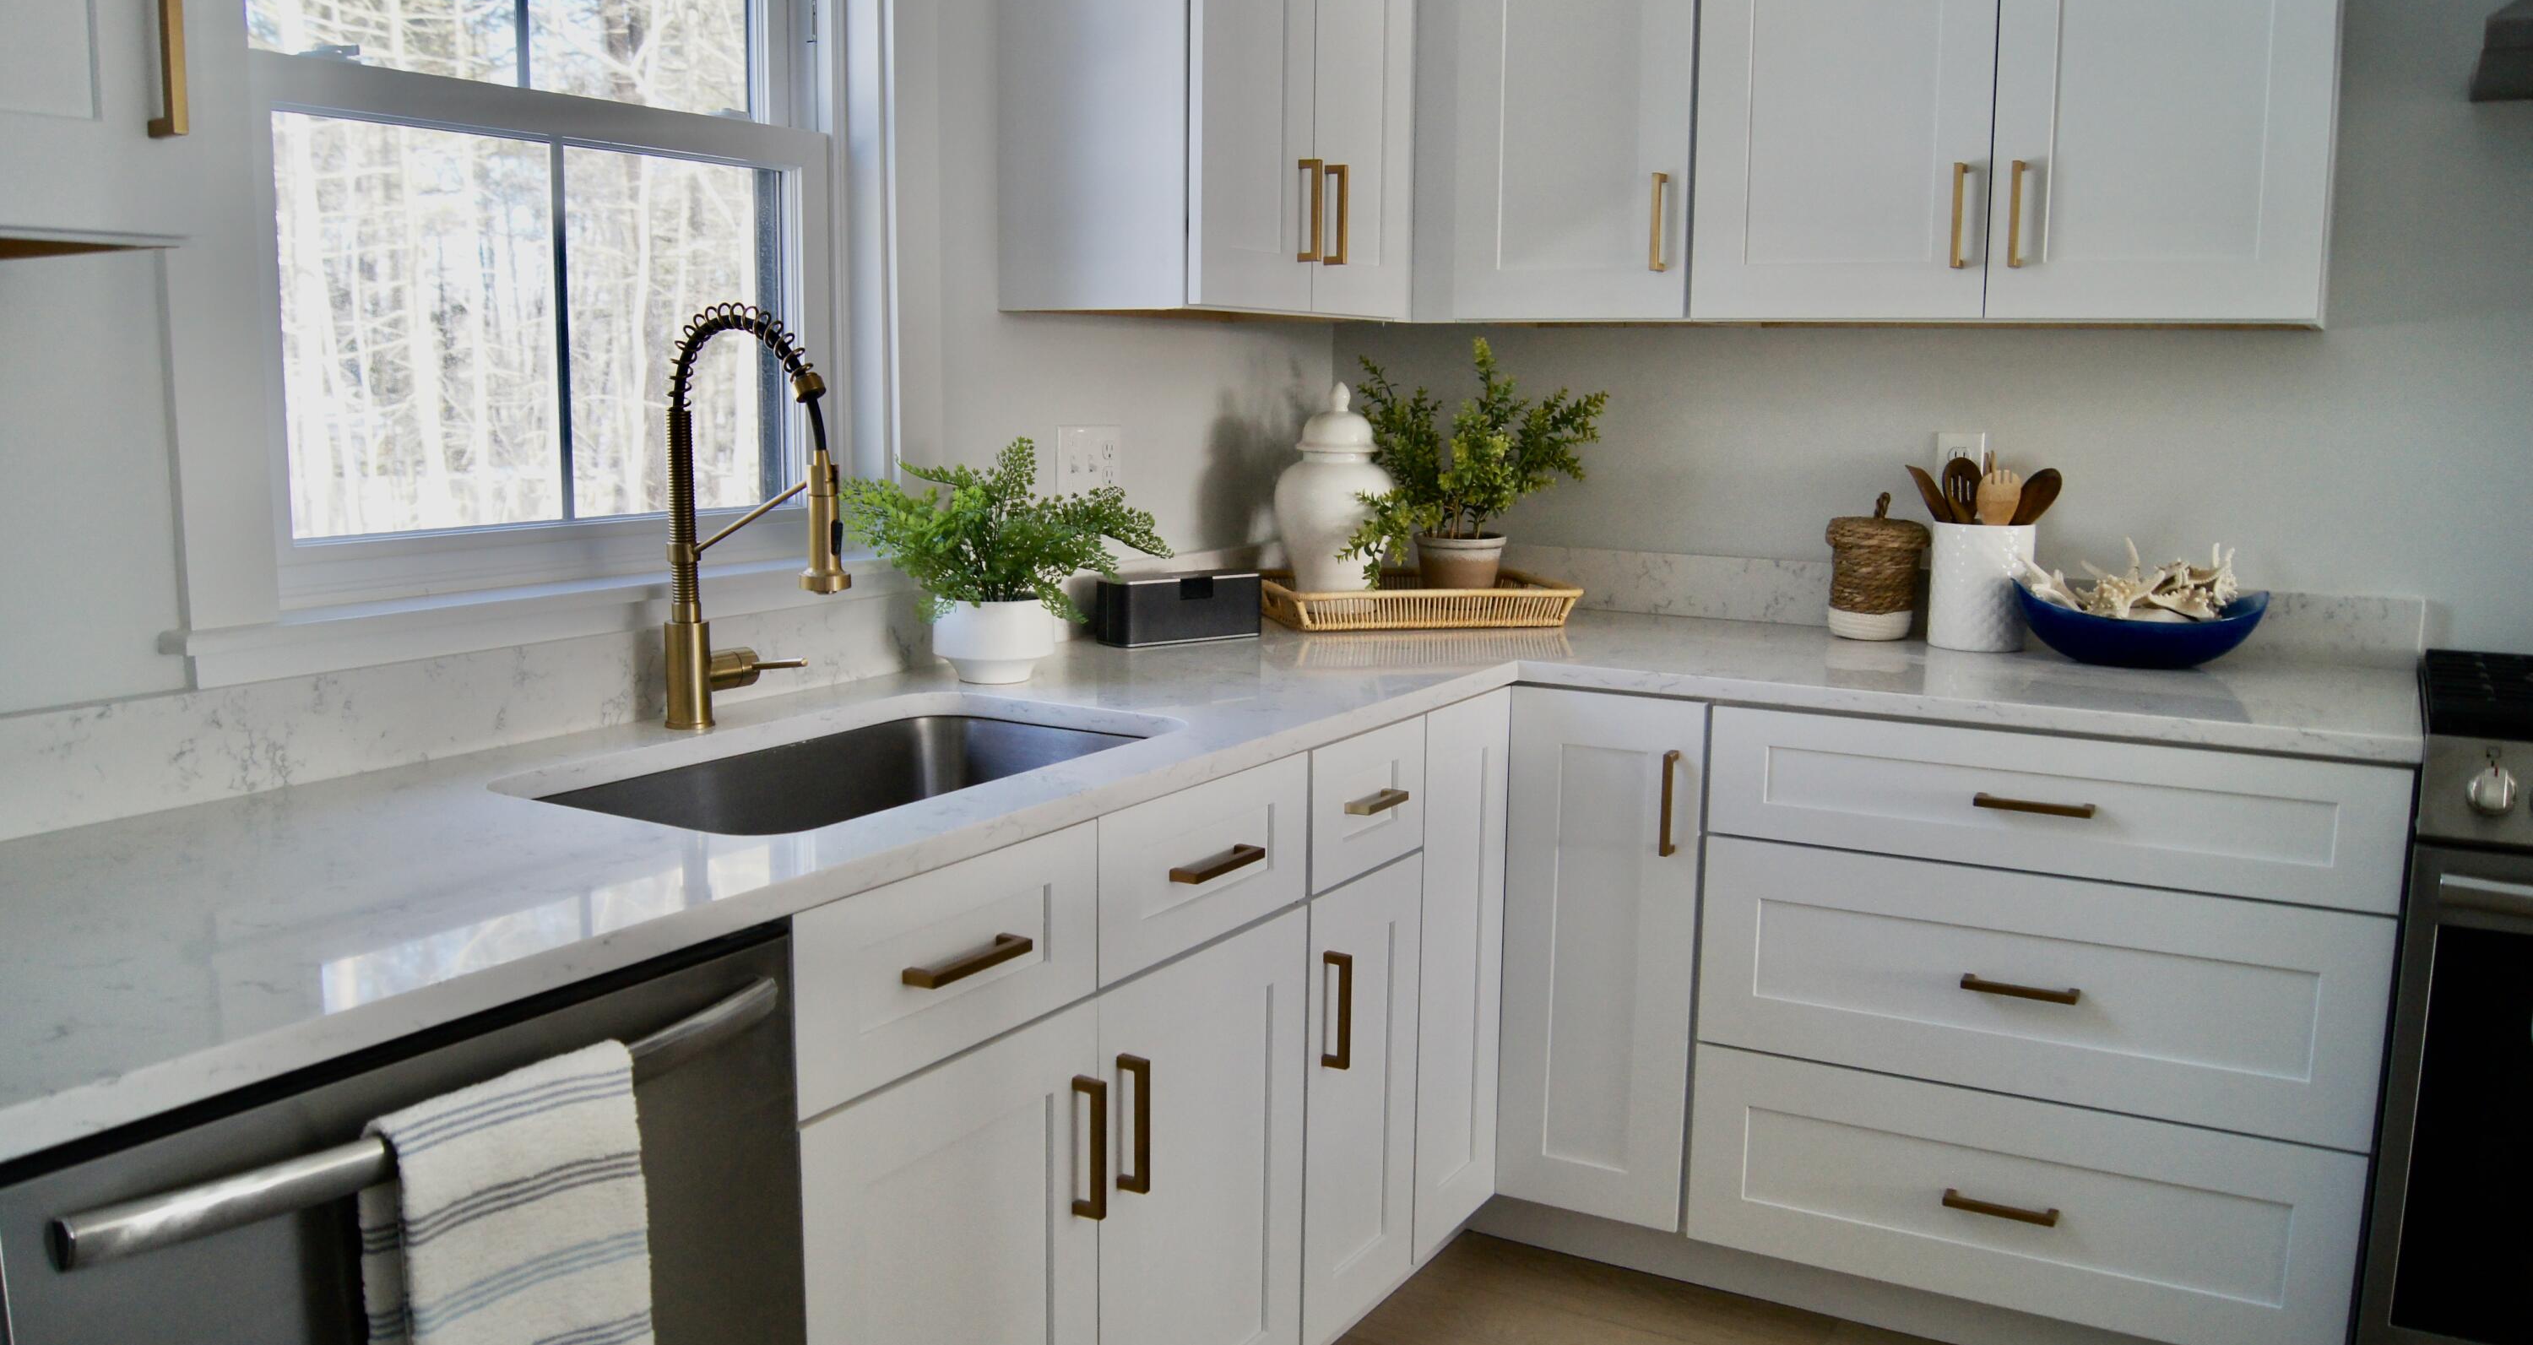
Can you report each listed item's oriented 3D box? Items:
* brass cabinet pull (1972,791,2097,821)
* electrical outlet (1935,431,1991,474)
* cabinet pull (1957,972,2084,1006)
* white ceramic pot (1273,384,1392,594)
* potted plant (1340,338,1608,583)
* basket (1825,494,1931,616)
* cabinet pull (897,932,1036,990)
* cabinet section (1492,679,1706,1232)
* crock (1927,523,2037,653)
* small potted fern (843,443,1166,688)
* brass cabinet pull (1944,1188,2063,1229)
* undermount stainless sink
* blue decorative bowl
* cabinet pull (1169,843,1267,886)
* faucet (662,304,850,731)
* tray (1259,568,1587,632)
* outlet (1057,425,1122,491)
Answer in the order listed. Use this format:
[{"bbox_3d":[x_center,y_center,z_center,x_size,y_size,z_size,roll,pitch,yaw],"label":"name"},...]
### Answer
[{"bbox_3d":[0.959,0.167,2.370,0.137,0.011,0.034,5,10,30],"label":"brass cabinet pull"},{"bbox_3d":[1.088,-0.318,2.975,0.071,0.114,0.007,5,10,30],"label":"electrical outlet"},{"bbox_3d":[0.956,0.401,2.406,0.137,0.011,0.034,5,10,30],"label":"cabinet pull"},{"bbox_3d":[0.117,-0.287,3.151,0.201,0.376,0.201,0,8,0],"label":"white ceramic pot"},{"bbox_3d":[0.331,-0.323,3.154,0.432,0.450,0.368,-1,8,-11],"label":"potted plant"},{"bbox_3d":[0.956,-0.173,2.976,0.155,0.217,0.155,5,10,30],"label":"basket"},{"bbox_3d":[-0.258,0.252,1.654,0.034,0.011,0.137,5,9,30],"label":"cabinet pull"},{"bbox_3d":[0.579,0.369,2.827,0.278,0.750,0.500,5,10,30],"label":"cabinet section"},{"bbox_3d":[1.083,-0.130,2.876,0.148,0.188,0.148,5,10,30],"label":"crock"},{"bbox_3d":[-0.327,-0.144,2.402,0.350,0.310,0.386,5,9,30],"label":"small potted fern"},{"bbox_3d":[0.939,0.684,2.425,0.137,0.011,0.034,5,9,30],"label":"brass cabinet pull"},{"bbox_3d":[-0.403,0.217,1.962,0.427,0.234,0.744,5,9,30],"label":"undermount stainless sink"},{"bbox_3d":[1.242,-0.067,2.713,0.352,0.115,0.205,5,10,30],"label":"blue decorative bowl"},{"bbox_3d":[-0.050,0.204,2.013,0.034,0.011,0.137,5,9,30],"label":"cabinet pull"},{"bbox_3d":[-0.533,-0.165,2.042,0.264,0.455,0.122,5,9,30],"label":"faucet"},{"bbox_3d":[0.240,-0.118,3.183,0.472,0.063,0.370,-1,9,-11],"label":"tray"},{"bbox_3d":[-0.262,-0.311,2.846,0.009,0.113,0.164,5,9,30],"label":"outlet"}]

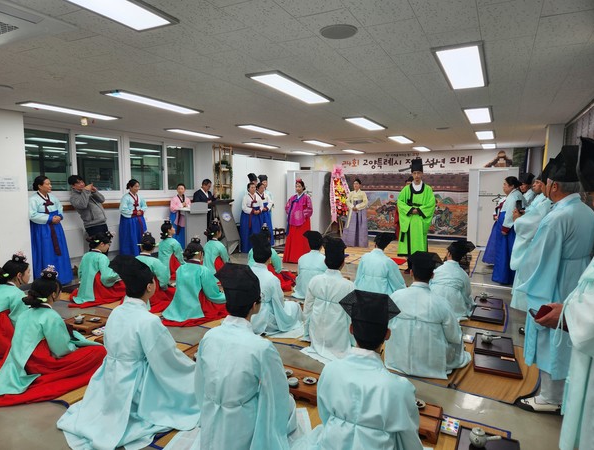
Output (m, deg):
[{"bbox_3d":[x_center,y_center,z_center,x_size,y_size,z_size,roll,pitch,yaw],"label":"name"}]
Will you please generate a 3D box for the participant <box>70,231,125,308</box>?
[{"bbox_3d":[-2.523,0.522,5.087,0.620,0.866,0.750,3,6,27],"label":"participant"}]

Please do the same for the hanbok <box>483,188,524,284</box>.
[{"bbox_3d":[3.315,0.161,6.317,0.580,1.470,0.540,3,6,27],"label":"hanbok"}]

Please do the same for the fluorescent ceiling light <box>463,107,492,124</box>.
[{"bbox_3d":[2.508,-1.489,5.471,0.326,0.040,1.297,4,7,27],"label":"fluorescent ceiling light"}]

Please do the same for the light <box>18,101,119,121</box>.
[{"bbox_3d":[-3.077,-1.561,5.477,0.320,0.040,1.280,3,6,27],"label":"light"}]

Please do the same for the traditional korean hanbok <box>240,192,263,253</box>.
[{"bbox_3d":[-0.992,-0.057,8.682,0.530,1.310,0.500,-4,8,-40],"label":"traditional korean hanbok"}]

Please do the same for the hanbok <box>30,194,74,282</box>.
[{"bbox_3d":[-3.677,0.185,5.992,0.520,1.339,0.550,3,6,26],"label":"hanbok"}]

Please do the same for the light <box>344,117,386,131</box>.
[{"bbox_3d":[1.107,-1.595,6.289,0.320,0.040,1.280,3,6,27],"label":"light"}]

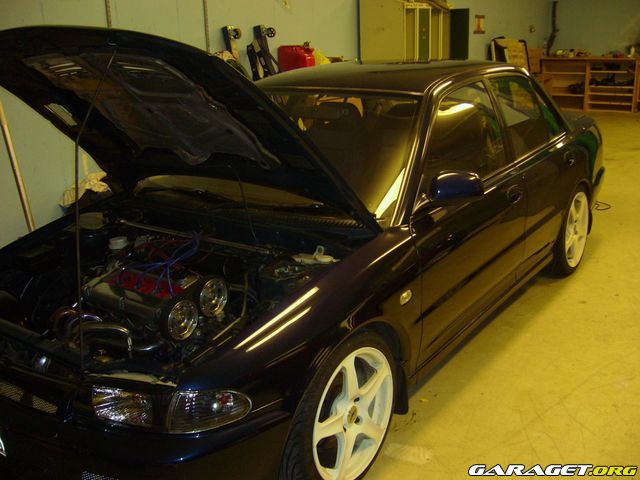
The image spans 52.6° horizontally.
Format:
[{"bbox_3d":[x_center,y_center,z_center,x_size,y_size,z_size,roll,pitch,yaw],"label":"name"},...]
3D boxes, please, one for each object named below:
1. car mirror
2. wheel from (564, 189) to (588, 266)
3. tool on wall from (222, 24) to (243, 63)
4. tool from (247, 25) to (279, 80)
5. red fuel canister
[{"bbox_3d":[0.494,-0.187,2.467,0.220,0.140,0.160,10,22,37],"label":"car mirror"},{"bbox_3d":[1.567,-0.078,4.174,0.190,0.475,0.475,10,22,37],"label":"wheel"},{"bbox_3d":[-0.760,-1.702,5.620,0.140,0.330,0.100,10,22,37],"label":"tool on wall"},{"bbox_3d":[-0.522,-1.686,5.880,0.220,0.500,0.170,10,22,37],"label":"tool"},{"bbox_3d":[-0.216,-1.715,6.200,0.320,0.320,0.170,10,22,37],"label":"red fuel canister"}]

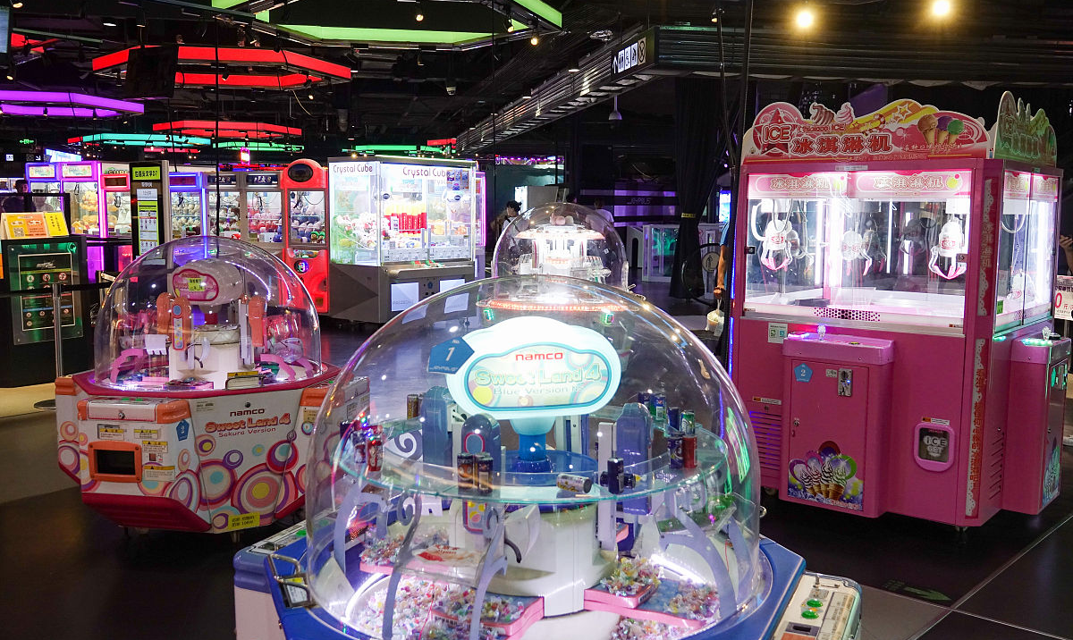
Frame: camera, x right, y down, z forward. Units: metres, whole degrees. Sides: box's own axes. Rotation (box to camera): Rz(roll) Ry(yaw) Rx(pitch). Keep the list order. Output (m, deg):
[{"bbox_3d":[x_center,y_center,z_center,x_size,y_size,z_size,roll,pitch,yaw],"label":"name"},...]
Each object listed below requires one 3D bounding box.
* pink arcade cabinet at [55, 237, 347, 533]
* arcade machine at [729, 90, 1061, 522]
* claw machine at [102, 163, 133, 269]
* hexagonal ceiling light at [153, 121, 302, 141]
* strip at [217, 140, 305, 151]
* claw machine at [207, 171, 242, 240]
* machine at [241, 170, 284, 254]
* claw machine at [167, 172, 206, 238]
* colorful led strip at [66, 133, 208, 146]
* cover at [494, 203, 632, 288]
[{"bbox_3d":[-1.682,0.264,4.803,1.588,1.385,1.588,2,7,11],"label":"pink arcade cabinet"},{"bbox_3d":[1.968,-0.091,5.003,1.520,2.075,1.520,6,9,40],"label":"arcade machine"},{"bbox_3d":[-6.638,-1.417,15.522,0.800,2.055,0.850,4,8,29],"label":"claw machine"},{"bbox_3d":[-7.302,-4.518,22.044,3.300,0.170,2.858,-1,7,-12],"label":"hexagonal ceiling light"},{"bbox_3d":[-8.775,-5.273,28.116,3.135,0.170,2.722,-1,7,-12],"label":"strip"},{"bbox_3d":[-4.499,-1.258,14.357,0.800,2.043,0.850,4,8,29],"label":"claw machine"},{"bbox_3d":[-3.791,-1.201,13.969,0.800,2.032,0.850,4,8,29],"label":"machine"},{"bbox_3d":[-5.205,-1.308,14.746,0.800,2.041,0.850,4,8,29],"label":"claw machine"},{"bbox_3d":[-10.910,-5.013,25.925,3.300,0.170,2.858,-1,7,-12],"label":"colorful led strip"},{"bbox_3d":[0.174,-0.497,6.800,0.990,0.740,0.990,0,7,0],"label":"cover"}]

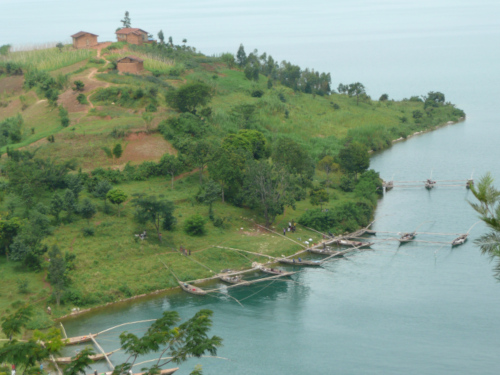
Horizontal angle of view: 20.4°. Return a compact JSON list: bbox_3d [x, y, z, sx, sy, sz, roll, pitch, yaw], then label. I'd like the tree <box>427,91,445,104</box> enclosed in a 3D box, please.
[{"bbox_3d":[74.248,-36.023,555.000,6.990,5.380,6.990,0,9,0],"label":"tree"}]

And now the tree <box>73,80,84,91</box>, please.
[{"bbox_3d":[-46.752,-27.806,378.000,3.170,2.620,3.170,0,9,0],"label":"tree"}]

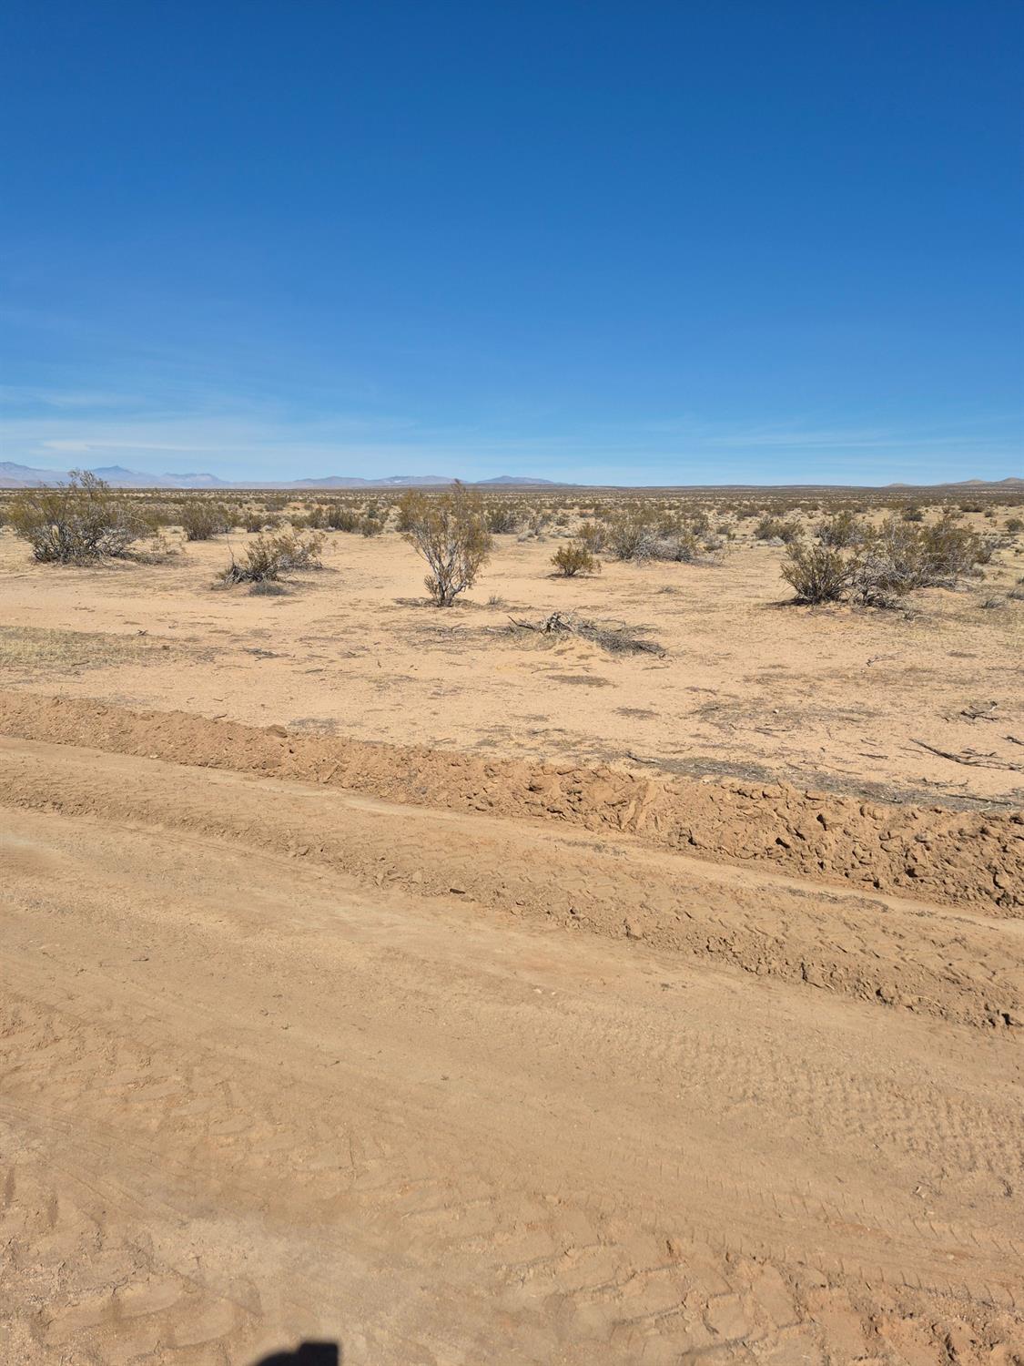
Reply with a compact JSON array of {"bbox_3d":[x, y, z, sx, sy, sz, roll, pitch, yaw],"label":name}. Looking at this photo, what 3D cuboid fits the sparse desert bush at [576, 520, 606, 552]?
[{"bbox_3d":[2.044,-3.764,23.250,0.742,0.744,0.668,1,12,5],"label":"sparse desert bush"}]

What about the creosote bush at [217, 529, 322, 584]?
[{"bbox_3d":[-4.252,-2.244,15.936,1.781,0.841,1.336,-3,13,-14],"label":"creosote bush"}]

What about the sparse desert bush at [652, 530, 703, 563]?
[{"bbox_3d":[3.644,-3.018,19.987,1.094,0.654,0.985,2,12,10],"label":"sparse desert bush"}]

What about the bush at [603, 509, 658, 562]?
[{"bbox_3d":[2.710,-3.367,20.552,1.172,1.100,1.055,2,12,7],"label":"bush"}]

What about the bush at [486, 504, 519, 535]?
[{"bbox_3d":[-0.347,-5.907,32.697,1.156,0.970,1.040,0,12,-1],"label":"bush"}]

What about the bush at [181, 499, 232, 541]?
[{"bbox_3d":[-9.708,-5.169,28.689,1.571,1.209,1.414,-4,13,-18],"label":"bush"}]

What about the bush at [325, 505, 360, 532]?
[{"bbox_3d":[-6.441,-6.247,34.354,1.293,0.940,1.164,-2,12,-10],"label":"bush"}]

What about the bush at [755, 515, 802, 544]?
[{"bbox_3d":[7.932,-4.581,27.009,1.325,0.765,1.192,3,13,16],"label":"bush"}]

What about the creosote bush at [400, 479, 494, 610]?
[{"bbox_3d":[-0.905,-1.873,12.336,1.168,1.626,1.051,-1,12,-4],"label":"creosote bush"}]

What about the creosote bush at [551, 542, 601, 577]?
[{"bbox_3d":[1.192,-2.290,16.693,0.876,0.614,0.788,1,12,4],"label":"creosote bush"}]

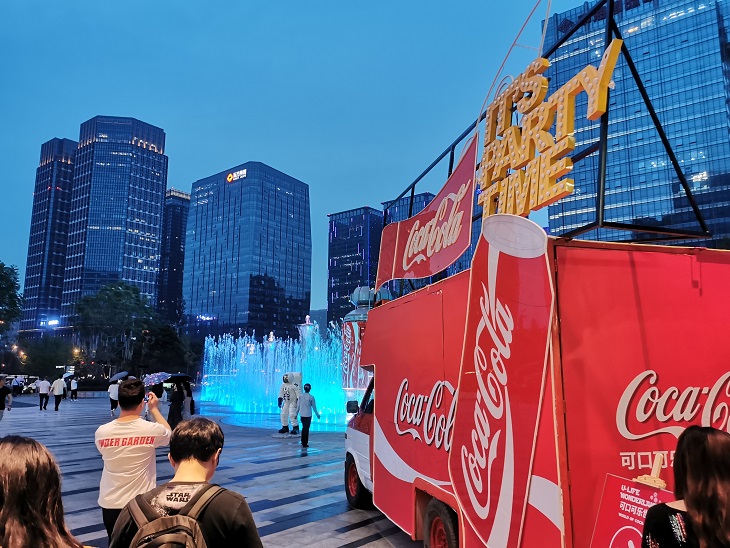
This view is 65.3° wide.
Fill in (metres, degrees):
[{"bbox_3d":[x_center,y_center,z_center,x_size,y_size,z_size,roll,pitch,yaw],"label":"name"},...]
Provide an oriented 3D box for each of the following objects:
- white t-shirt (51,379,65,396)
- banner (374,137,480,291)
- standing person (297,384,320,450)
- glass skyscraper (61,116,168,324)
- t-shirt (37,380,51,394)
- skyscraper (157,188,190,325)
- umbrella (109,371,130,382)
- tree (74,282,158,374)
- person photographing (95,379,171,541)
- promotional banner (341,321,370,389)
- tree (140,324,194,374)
[{"bbox_3d":[-15.397,5.699,28.548,0.620,0.770,0.320,5,-11,-25],"label":"white t-shirt"},{"bbox_3d":[0.561,-0.480,6.196,0.070,1.010,2.900,9,-12,-13],"label":"banner"},{"bbox_3d":[-1.437,3.550,14.362,0.520,1.580,0.360,2,-10,-10],"label":"standing person"},{"bbox_3d":[-168.976,-15.887,388.692,52.000,170.000,52.000,1,-10,-7],"label":"glass skyscraper"},{"bbox_3d":[-16.333,5.770,29.009,0.580,0.730,0.320,5,-11,-25],"label":"t-shirt"},{"bbox_3d":[-171.015,9.862,511.076,32.000,162.000,32.000,-9,-13,41],"label":"skyscraper"},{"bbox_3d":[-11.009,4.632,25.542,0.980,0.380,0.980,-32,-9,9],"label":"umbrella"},{"bbox_3d":[-23.522,6.026,53.767,7.900,10.400,7.900,0,-10,0],"label":"tree"},{"bbox_3d":[-1.731,1.661,4.206,0.570,1.750,0.500,0,-10,2],"label":"person photographing"},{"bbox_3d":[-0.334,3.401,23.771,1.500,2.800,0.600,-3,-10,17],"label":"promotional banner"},{"bbox_3d":[-18.576,8.014,53.416,4.900,6.400,4.900,0,-10,0],"label":"tree"}]

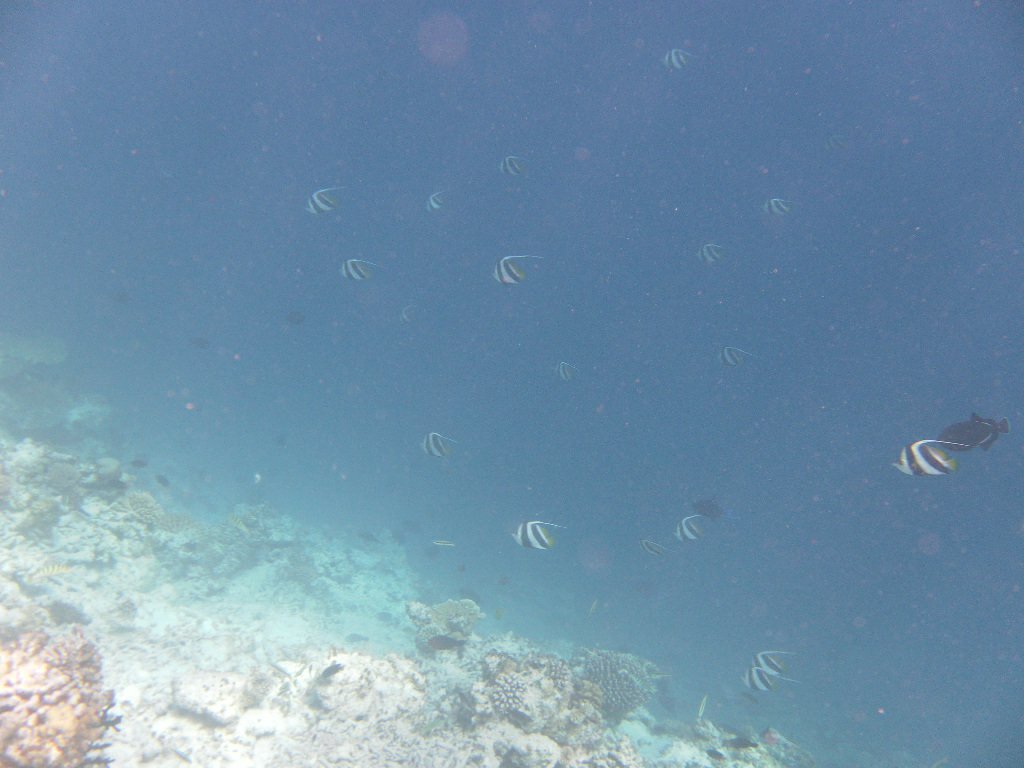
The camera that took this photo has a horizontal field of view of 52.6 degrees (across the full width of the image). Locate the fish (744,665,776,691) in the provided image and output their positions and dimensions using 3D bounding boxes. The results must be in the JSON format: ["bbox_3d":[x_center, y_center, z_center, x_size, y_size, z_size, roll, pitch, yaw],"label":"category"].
[{"bbox_3d":[1.100,1.308,4.600,0.151,0.124,0.035,-3,6,0],"label":"fish"}]

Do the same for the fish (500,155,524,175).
[{"bbox_3d":[0.003,-1.230,5.800,0.150,0.112,0.035,0,6,0],"label":"fish"}]

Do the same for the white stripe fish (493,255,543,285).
[{"bbox_3d":[0.023,-0.475,4.300,0.235,0.120,0.035,-1,8,33],"label":"white stripe fish"}]

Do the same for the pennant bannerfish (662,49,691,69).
[{"bbox_3d":[0.959,-1.886,6.000,0.195,0.112,0.035,0,8,30],"label":"pennant bannerfish"}]

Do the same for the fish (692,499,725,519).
[{"bbox_3d":[1.101,0.697,5.800,0.180,0.112,0.050,5,6,0],"label":"fish"}]

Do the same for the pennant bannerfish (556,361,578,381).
[{"bbox_3d":[0.332,-0.081,6.200,0.170,0.112,0.035,0,7,41],"label":"pennant bannerfish"}]

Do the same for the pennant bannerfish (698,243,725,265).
[{"bbox_3d":[1.195,-0.781,6.200,0.185,0.112,0.035,0,9,29],"label":"pennant bannerfish"}]

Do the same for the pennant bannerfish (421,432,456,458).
[{"bbox_3d":[-0.355,0.297,5.000,0.174,0.126,0.035,0,6,0],"label":"pennant bannerfish"}]

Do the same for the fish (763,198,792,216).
[{"bbox_3d":[1.538,-1.023,6.000,0.190,0.105,0.035,0,9,27],"label":"fish"}]

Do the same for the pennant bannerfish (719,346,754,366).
[{"bbox_3d":[1.214,-0.149,5.600,0.195,0.108,0.035,0,6,0],"label":"pennant bannerfish"}]

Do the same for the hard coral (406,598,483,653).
[{"bbox_3d":[-0.274,0.980,4.230,0.308,0.219,0.262,0,6,0],"label":"hard coral"}]

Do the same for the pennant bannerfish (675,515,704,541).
[{"bbox_3d":[0.823,0.670,4.800,0.150,0.121,0.035,-15,6,1],"label":"pennant bannerfish"}]

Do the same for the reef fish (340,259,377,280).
[{"bbox_3d":[-0.766,-0.575,5.200,0.191,0.110,0.035,0,6,0],"label":"reef fish"}]

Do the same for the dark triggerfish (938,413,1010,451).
[{"bbox_3d":[1.426,0.147,3.200,0.215,0.100,0.045,-12,5,19],"label":"dark triggerfish"}]

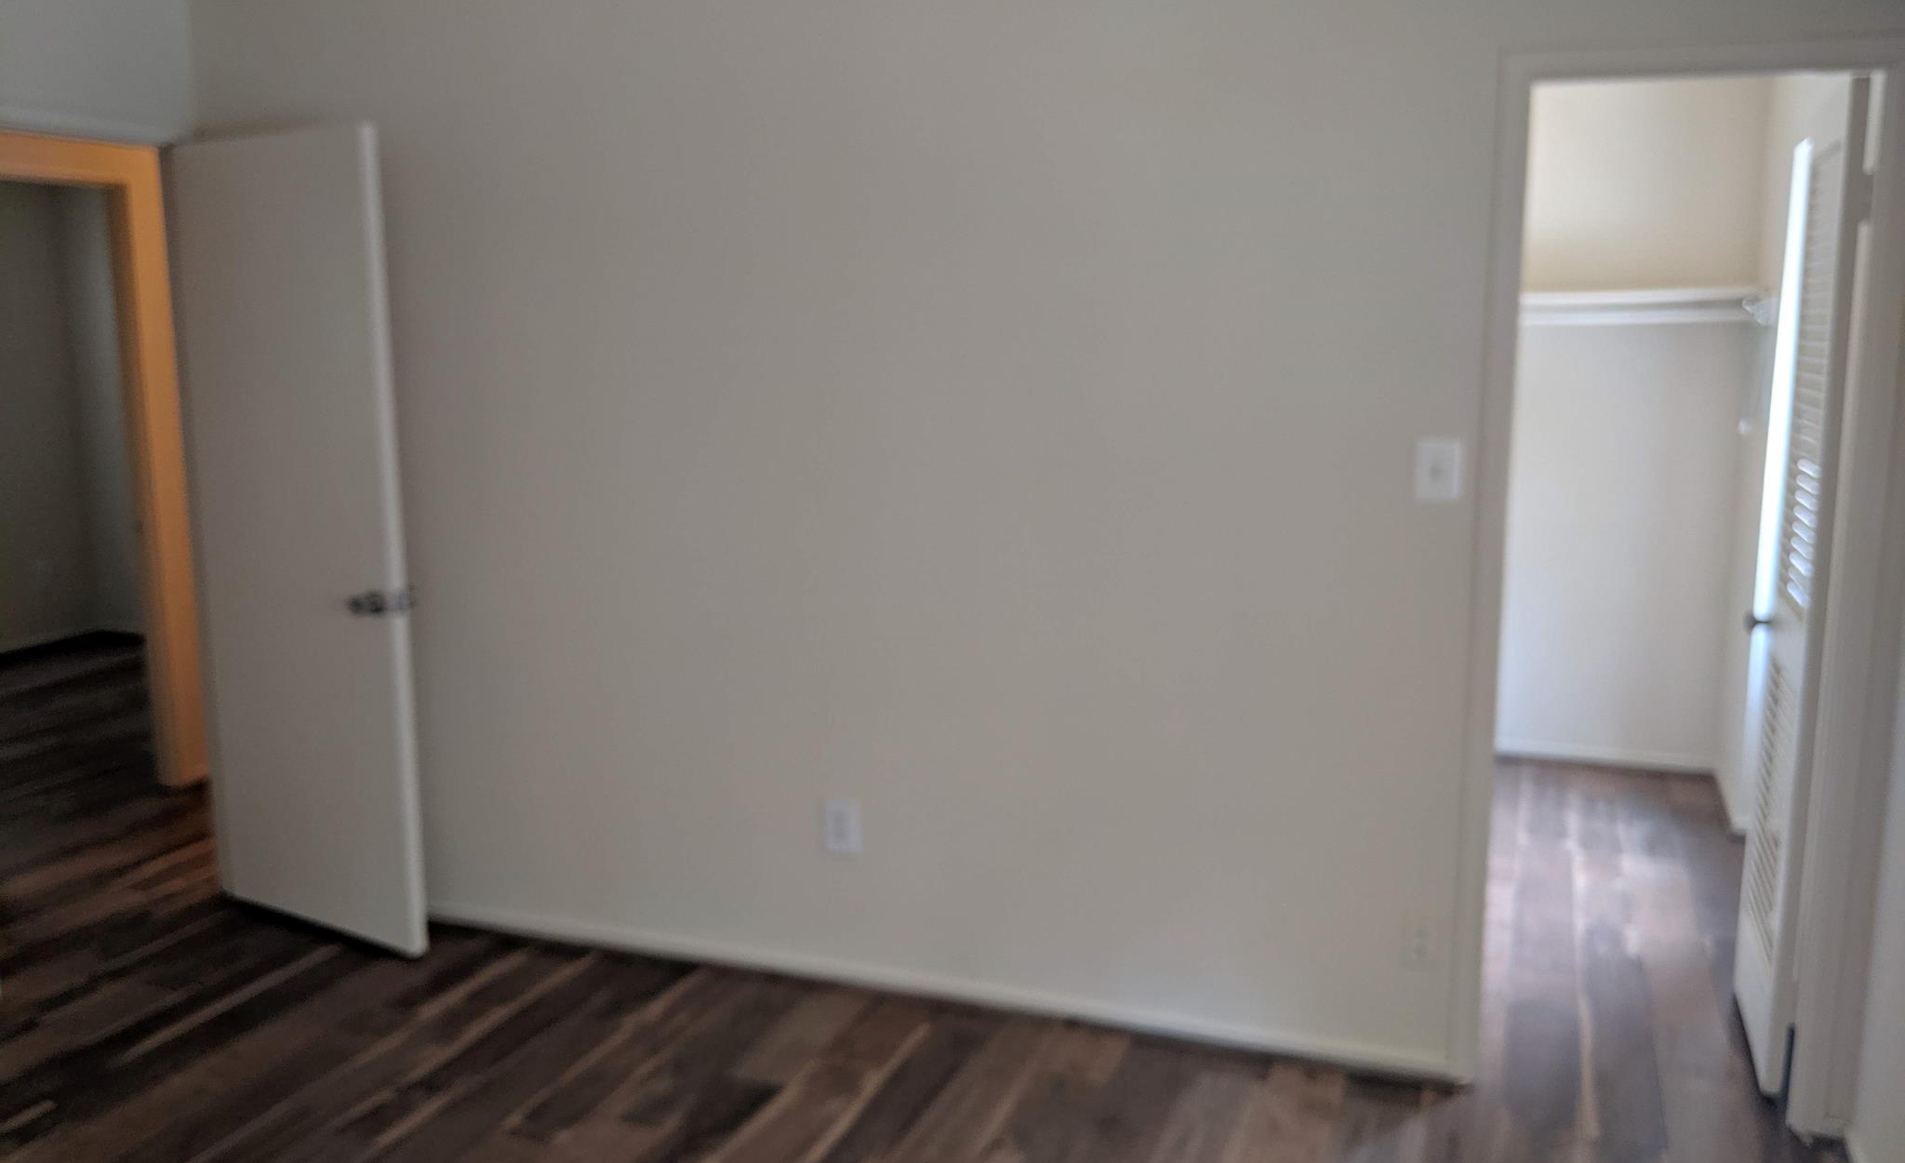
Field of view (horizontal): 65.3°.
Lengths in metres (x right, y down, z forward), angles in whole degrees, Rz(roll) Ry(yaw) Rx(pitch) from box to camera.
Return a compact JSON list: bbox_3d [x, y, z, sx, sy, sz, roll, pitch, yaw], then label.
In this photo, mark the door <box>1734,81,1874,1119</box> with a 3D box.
[{"bbox_3d":[1.788,0.017,3.158,0.038,2.020,0.560,3,10,21],"label":"door"}]

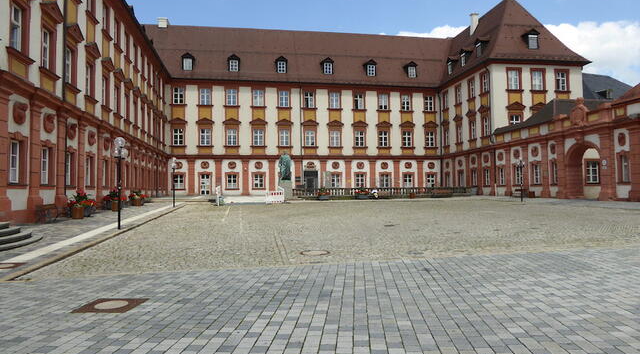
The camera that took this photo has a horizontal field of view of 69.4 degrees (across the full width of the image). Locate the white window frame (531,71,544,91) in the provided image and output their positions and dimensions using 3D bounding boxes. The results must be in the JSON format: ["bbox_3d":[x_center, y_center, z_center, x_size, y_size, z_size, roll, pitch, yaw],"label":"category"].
[{"bbox_3d":[22.900,-10.107,48.595,1.220,1.980,0.170,0,-2,-10],"label":"white window frame"}]

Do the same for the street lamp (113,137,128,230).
[{"bbox_3d":[-7.333,0.237,16.944,0.580,3.380,0.500,0,-2,-23],"label":"street lamp"}]

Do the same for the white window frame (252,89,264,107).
[{"bbox_3d":[-7.653,-9.840,58.083,1.250,2.100,0.180,0,-2,-10],"label":"white window frame"}]

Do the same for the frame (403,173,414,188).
[{"bbox_3d":[10.878,0.549,57.005,1.199,1.710,0.150,0,-2,-10],"label":"frame"}]

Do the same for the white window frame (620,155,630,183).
[{"bbox_3d":[19.310,-0.472,29.120,0.150,1.594,1.100,0,-2,-3],"label":"white window frame"}]

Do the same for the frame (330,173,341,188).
[{"bbox_3d":[1.991,0.516,55.440,1.191,1.704,0.150,0,-2,-10],"label":"frame"}]

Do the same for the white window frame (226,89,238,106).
[{"bbox_3d":[-10.804,-9.783,56.877,1.340,2.030,0.200,0,-2,-10],"label":"white window frame"}]

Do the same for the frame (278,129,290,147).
[{"bbox_3d":[-4.437,-4.879,58.421,1.250,2.060,0.180,0,-2,-10],"label":"frame"}]

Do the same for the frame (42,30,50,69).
[{"bbox_3d":[-12.485,-5.791,20.919,0.170,2.000,1.220,0,-2,-10],"label":"frame"}]

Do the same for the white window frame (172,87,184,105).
[{"bbox_3d":[-16.020,-9.199,52.590,1.218,1.906,0.150,0,-2,-10],"label":"white window frame"}]

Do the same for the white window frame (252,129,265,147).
[{"bbox_3d":[-7.514,-4.796,57.085,1.250,2.020,0.170,0,-2,-10],"label":"white window frame"}]

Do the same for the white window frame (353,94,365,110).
[{"bbox_3d":[4.883,-9.306,57.270,1.303,1.895,0.150,0,-2,-10],"label":"white window frame"}]

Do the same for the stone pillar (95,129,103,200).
[{"bbox_3d":[-13.480,-0.589,28.131,0.300,4.750,0.900,0,-2,-10],"label":"stone pillar"}]

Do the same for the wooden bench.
[{"bbox_3d":[-11.359,1.560,19.281,0.550,0.790,1.400,0,-2,-10],"label":"wooden bench"}]

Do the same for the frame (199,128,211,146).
[{"bbox_3d":[-13.276,-4.623,53.948,1.261,1.967,0.150,0,-2,-10],"label":"frame"}]

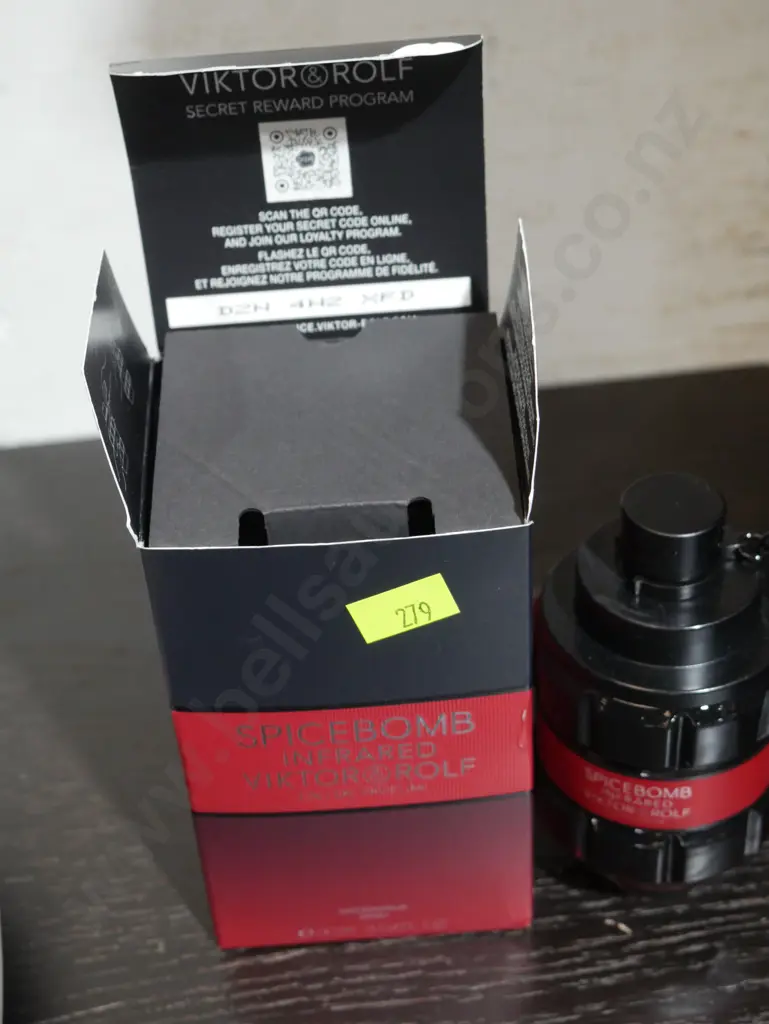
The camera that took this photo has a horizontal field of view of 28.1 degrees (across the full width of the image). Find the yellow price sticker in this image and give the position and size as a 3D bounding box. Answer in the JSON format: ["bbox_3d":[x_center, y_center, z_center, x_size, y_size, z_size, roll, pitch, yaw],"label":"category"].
[{"bbox_3d":[0.004,0.021,0.328,0.022,0.012,0.001,-20,36,12],"label":"yellow price sticker"}]

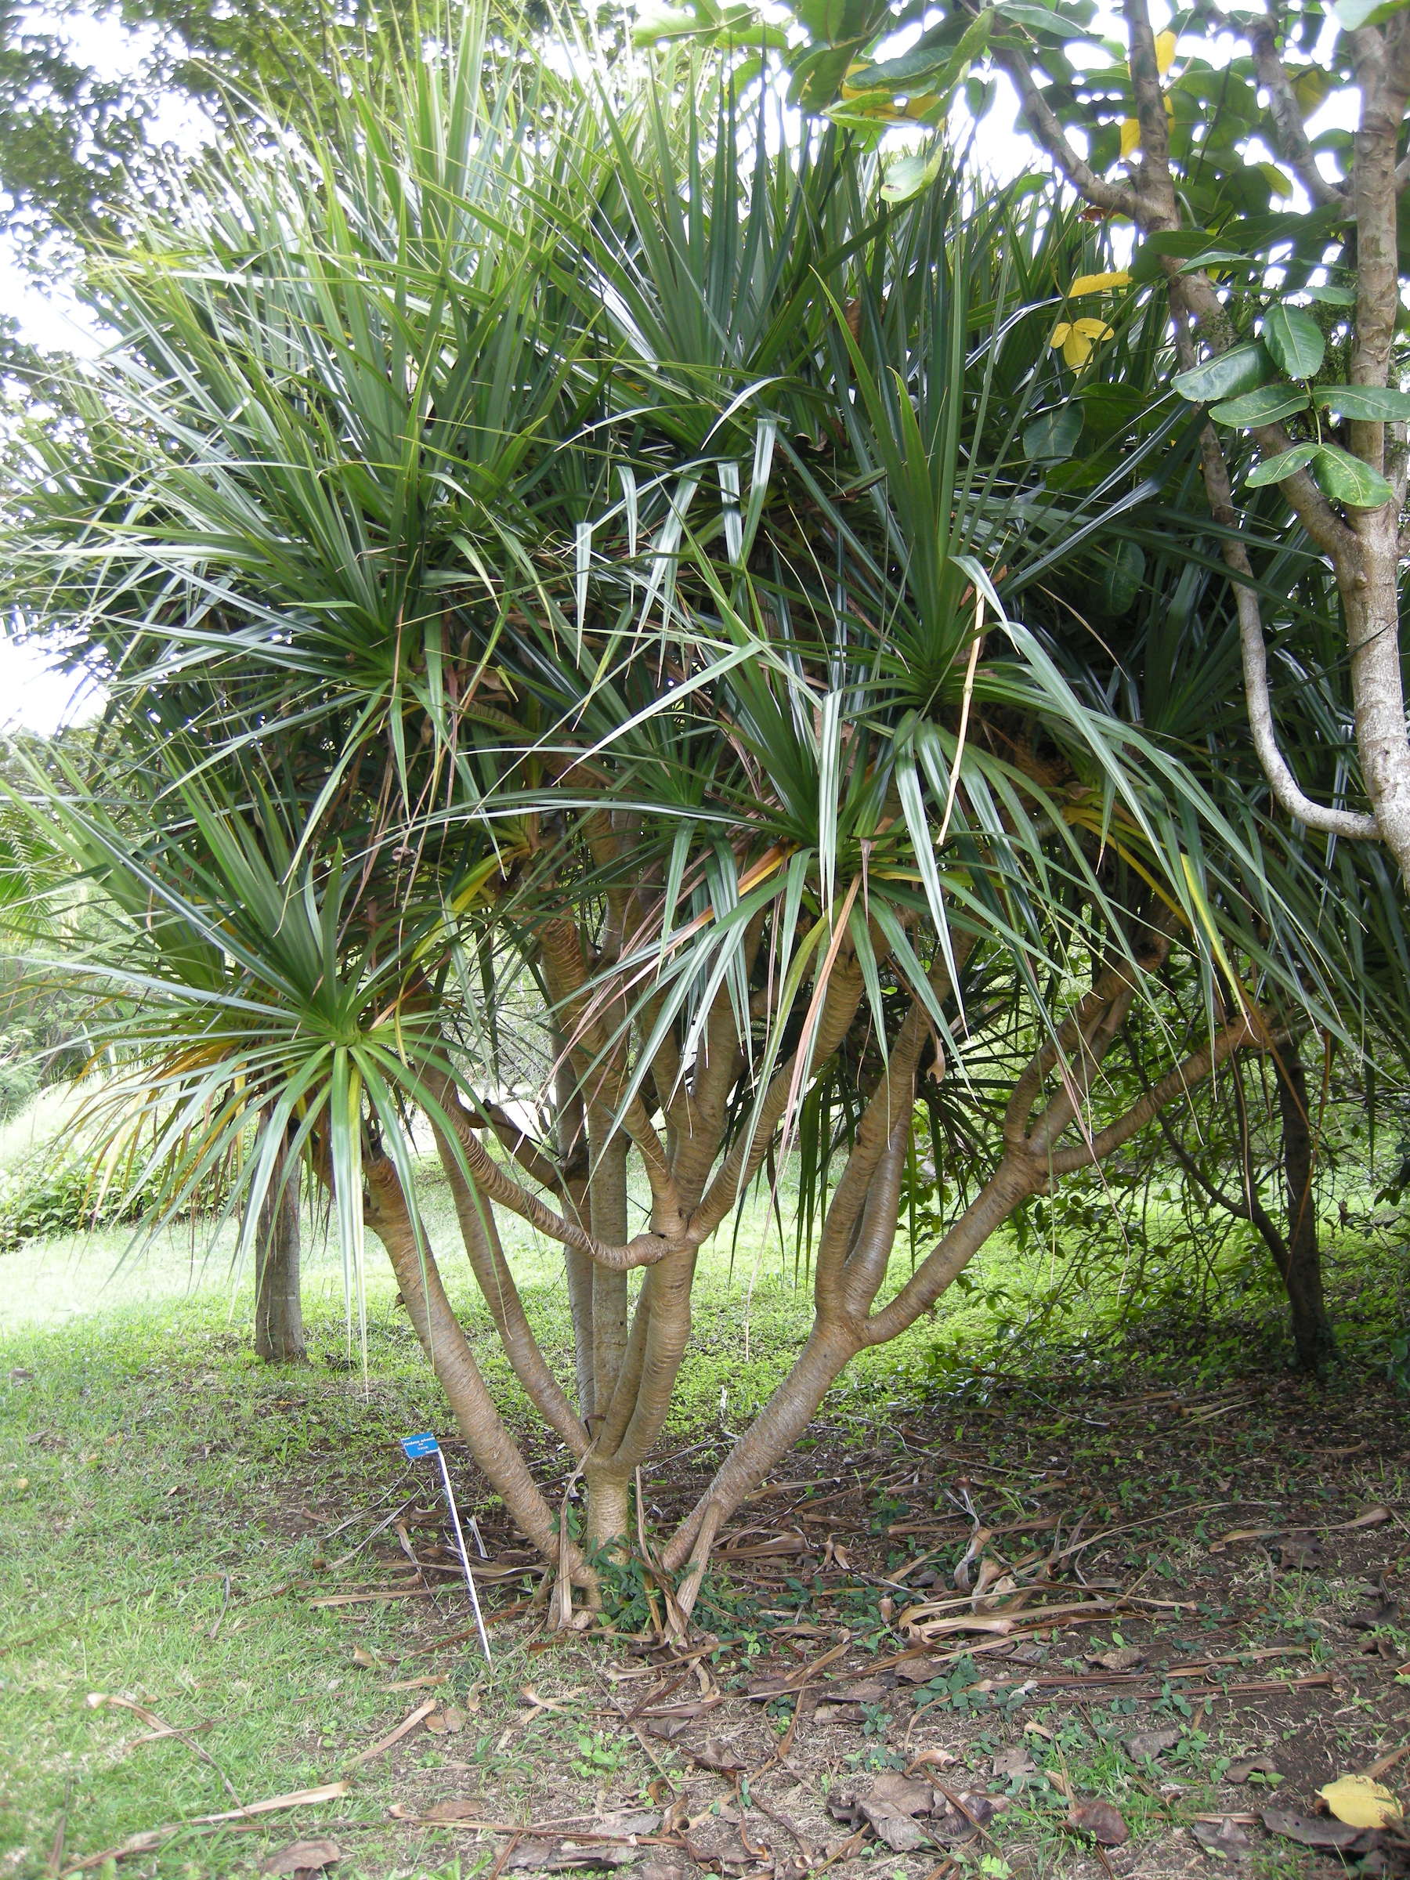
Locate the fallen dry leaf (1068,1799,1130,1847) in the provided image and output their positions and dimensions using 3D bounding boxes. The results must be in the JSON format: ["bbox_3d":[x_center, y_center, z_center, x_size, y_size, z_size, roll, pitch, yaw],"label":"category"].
[{"bbox_3d":[0.748,1.679,3.614,0.117,0.055,0.105,-1,-3,12],"label":"fallen dry leaf"}]

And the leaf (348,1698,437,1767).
[{"bbox_3d":[-0.689,1.749,4.199,0.045,0.025,0.396,-1,-3,19],"label":"leaf"}]

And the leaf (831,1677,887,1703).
[{"bbox_3d":[0.360,1.758,4.457,0.129,0.030,0.080,0,-2,5],"label":"leaf"}]

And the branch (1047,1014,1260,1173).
[{"bbox_3d":[1.156,0.402,4.880,0.658,0.100,0.100,-33,0,4],"label":"branch"}]

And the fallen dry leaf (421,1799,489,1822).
[{"bbox_3d":[-0.498,1.731,3.782,0.133,0.025,0.080,0,-2,-7],"label":"fallen dry leaf"}]

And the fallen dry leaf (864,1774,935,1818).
[{"bbox_3d":[0.393,1.729,3.842,0.134,0.035,0.104,0,-2,6],"label":"fallen dry leaf"}]

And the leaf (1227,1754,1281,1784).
[{"bbox_3d":[1.151,1.737,3.984,0.108,0.030,0.080,-1,-3,16],"label":"leaf"}]

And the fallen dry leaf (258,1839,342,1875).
[{"bbox_3d":[-0.741,1.681,3.484,0.147,0.040,0.068,1,-3,-12],"label":"fallen dry leaf"}]

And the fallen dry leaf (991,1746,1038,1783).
[{"bbox_3d":[0.652,1.738,4.012,0.096,0.030,0.106,0,-2,9],"label":"fallen dry leaf"}]

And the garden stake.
[{"bbox_3d":[-0.629,1.470,4.600,0.088,0.572,0.040,-14,-3,-3],"label":"garden stake"}]

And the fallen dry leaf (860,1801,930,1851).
[{"bbox_3d":[0.360,1.684,3.613,0.130,0.045,0.138,0,-2,6],"label":"fallen dry leaf"}]

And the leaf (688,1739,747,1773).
[{"bbox_3d":[0.025,1.700,3.962,0.126,0.042,0.102,0,-2,0],"label":"leaf"}]

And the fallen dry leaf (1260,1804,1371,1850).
[{"bbox_3d":[1.183,1.722,3.688,0.193,0.035,0.080,-1,-3,17],"label":"fallen dry leaf"}]

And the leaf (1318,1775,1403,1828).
[{"bbox_3d":[1.278,1.680,3.703,0.159,0.060,0.128,-1,-3,19],"label":"leaf"}]

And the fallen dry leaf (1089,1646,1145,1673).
[{"bbox_3d":[0.990,1.727,4.568,0.131,0.040,0.090,-1,-3,12],"label":"fallen dry leaf"}]

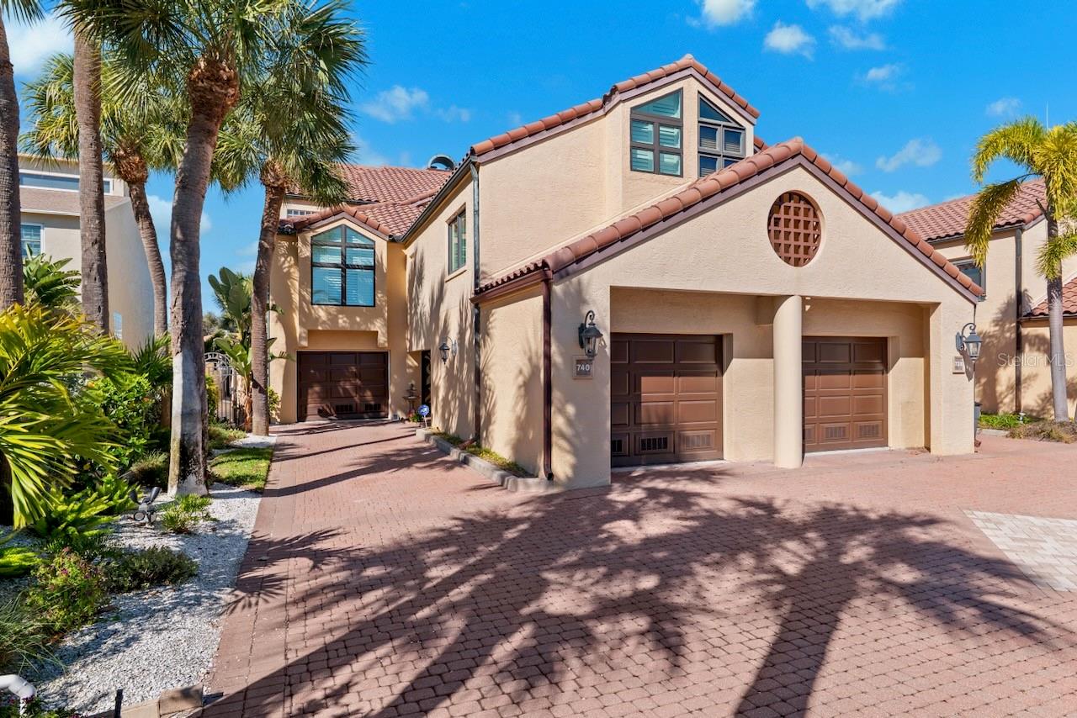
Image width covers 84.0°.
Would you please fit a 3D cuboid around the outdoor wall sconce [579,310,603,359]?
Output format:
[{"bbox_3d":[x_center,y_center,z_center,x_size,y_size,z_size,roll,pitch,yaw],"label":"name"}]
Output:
[{"bbox_3d":[0.658,-0.324,7.824,0.270,0.610,0.460,0,0,-22],"label":"outdoor wall sconce"}]

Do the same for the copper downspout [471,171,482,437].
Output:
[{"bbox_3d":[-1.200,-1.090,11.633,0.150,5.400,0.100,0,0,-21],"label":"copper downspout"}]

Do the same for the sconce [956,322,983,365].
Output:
[{"bbox_3d":[7.928,-0.314,10.974,0.270,0.760,0.389,0,0,-21],"label":"sconce"}]

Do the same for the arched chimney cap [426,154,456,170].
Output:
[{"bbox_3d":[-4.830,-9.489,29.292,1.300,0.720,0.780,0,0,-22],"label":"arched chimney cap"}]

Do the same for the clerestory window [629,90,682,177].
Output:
[{"bbox_3d":[2.310,-4.490,11.692,1.200,1.790,0.120,0,0,-22],"label":"clerestory window"}]

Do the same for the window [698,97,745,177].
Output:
[{"bbox_3d":[3.926,-4.705,12.864,1.240,1.840,0.120,0,0,-21],"label":"window"}]

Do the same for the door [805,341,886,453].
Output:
[{"bbox_3d":[5.556,0.658,11.245,2.710,2.144,0.080,0,0,-21],"label":"door"}]

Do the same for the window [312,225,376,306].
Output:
[{"bbox_3d":[-5.567,-2.686,17.131,1.749,2.352,0.120,0,0,-22],"label":"window"}]

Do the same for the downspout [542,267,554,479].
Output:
[{"bbox_3d":[0.126,0.197,8.242,0.130,2.880,0.120,0,0,-21],"label":"downspout"}]

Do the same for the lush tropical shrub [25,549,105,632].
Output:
[{"bbox_3d":[-3.168,1.508,4.020,0.480,0.444,0.460,0,0,-22],"label":"lush tropical shrub"}]

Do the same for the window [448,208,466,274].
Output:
[{"bbox_3d":[-1.666,-2.432,12.527,0.120,1.170,1.670,0,0,-22],"label":"window"}]

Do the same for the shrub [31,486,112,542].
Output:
[{"bbox_3d":[-4.608,1.502,5.900,0.720,0.457,0.660,0,0,-22],"label":"shrub"}]

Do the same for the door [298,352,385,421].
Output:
[{"bbox_3d":[-5.783,0.793,17.802,2.571,2.060,0.100,0,0,-22],"label":"door"}]

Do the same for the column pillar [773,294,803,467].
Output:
[{"bbox_3d":[4.128,0.353,9.901,0.452,2.788,0.452,0,0,-21],"label":"column pillar"}]

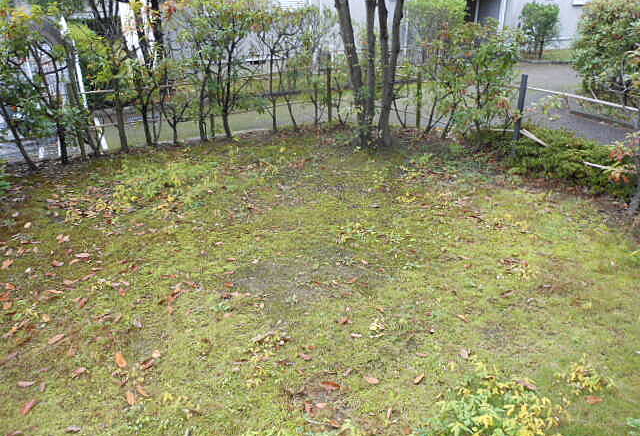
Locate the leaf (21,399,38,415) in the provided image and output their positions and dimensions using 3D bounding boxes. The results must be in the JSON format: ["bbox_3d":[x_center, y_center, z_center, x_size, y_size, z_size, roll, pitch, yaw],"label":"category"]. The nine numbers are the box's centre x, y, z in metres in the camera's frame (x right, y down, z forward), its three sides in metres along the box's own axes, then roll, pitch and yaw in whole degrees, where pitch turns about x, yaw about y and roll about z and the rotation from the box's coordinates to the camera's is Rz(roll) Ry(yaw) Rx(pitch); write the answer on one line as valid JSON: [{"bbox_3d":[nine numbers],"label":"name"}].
[{"bbox_3d":[-1.183,0.771,2.113,0.037,0.015,0.087,6,24,13],"label":"leaf"}]

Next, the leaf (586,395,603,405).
[{"bbox_3d":[1.146,0.760,2.159,0.068,0.015,0.038,1,23,1],"label":"leaf"}]

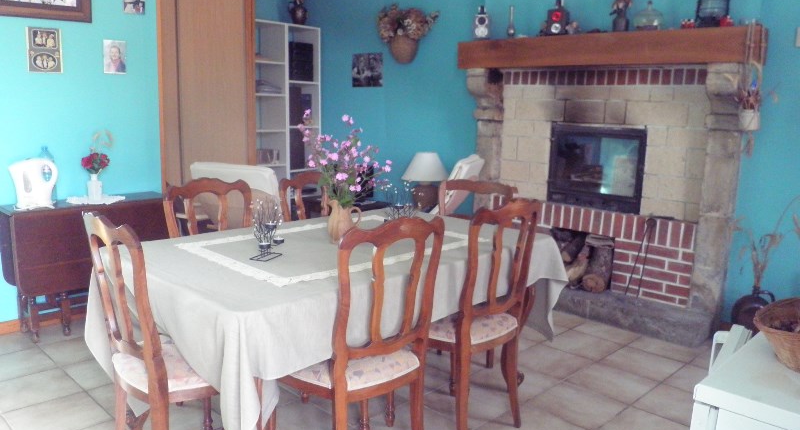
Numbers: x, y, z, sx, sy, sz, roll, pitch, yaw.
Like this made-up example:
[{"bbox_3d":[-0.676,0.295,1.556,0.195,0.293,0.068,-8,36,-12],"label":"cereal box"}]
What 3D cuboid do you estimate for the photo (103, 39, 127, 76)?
[{"bbox_3d":[-1.691,-0.937,3.569,0.130,0.197,0.006,-7,13,-42],"label":"photo"}]

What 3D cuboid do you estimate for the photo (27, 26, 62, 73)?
[{"bbox_3d":[-1.960,-0.910,3.320,0.174,0.246,0.015,-7,13,-42],"label":"photo"}]

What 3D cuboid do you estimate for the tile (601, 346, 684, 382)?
[{"bbox_3d":[1.301,0.796,3.216,0.340,0.010,0.340,-8,13,-44],"label":"tile"}]

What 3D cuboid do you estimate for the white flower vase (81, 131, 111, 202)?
[{"bbox_3d":[-1.752,-0.282,3.475,0.170,0.400,0.160,-8,13,-44],"label":"white flower vase"}]

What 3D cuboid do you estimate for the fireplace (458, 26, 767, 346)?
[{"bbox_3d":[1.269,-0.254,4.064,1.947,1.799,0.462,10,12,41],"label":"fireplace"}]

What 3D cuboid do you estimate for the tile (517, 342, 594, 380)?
[{"bbox_3d":[0.813,0.786,3.229,0.345,0.010,0.345,-8,13,-44],"label":"tile"}]

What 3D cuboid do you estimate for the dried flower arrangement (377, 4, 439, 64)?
[{"bbox_3d":[0.061,-1.480,4.900,0.550,0.500,0.240,9,12,41],"label":"dried flower arrangement"}]

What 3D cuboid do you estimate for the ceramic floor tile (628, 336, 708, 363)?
[{"bbox_3d":[1.548,0.763,3.458,0.340,0.010,0.340,-8,13,-44],"label":"ceramic floor tile"}]

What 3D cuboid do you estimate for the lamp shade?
[{"bbox_3d":[0.207,-0.394,4.880,0.370,0.240,0.370,2,9,0],"label":"lamp shade"}]

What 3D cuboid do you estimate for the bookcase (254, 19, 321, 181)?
[{"bbox_3d":[-1.138,-0.701,5.598,0.340,2.060,0.728,10,12,42],"label":"bookcase"}]

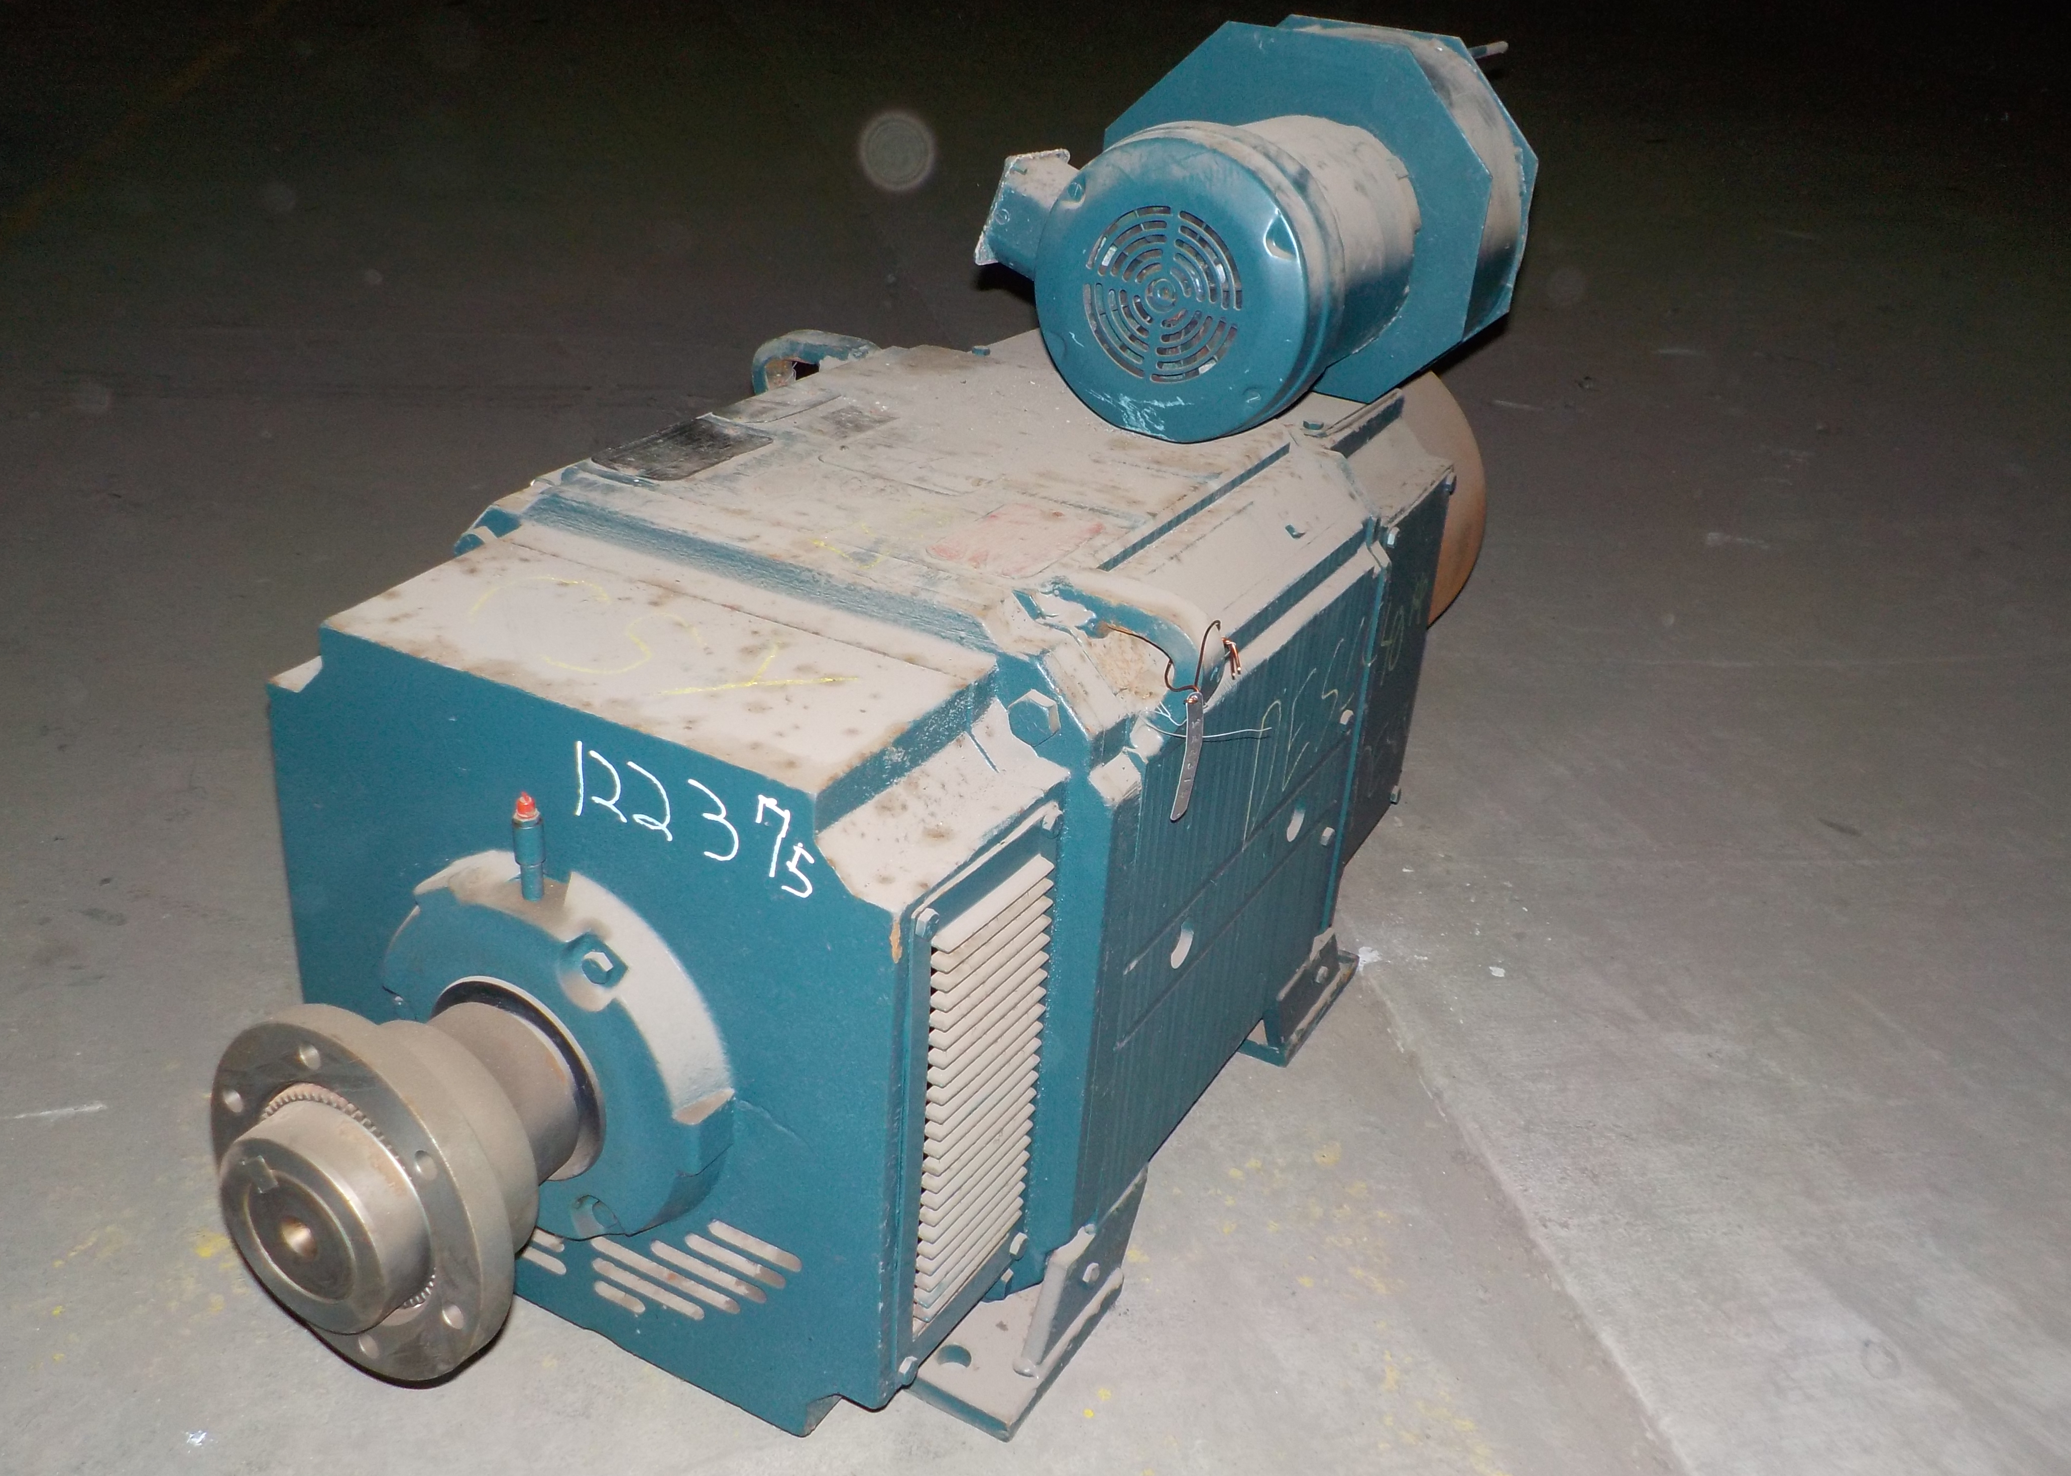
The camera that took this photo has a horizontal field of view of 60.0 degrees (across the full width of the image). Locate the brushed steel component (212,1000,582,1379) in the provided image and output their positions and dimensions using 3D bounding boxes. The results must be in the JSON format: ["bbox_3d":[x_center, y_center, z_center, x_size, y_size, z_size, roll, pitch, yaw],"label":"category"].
[{"bbox_3d":[-0.299,0.203,0.865,0.176,0.176,0.136,17,28,25],"label":"brushed steel component"}]

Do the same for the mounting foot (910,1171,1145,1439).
[{"bbox_3d":[-0.007,0.326,1.099,0.084,0.072,0.182,17,28,25],"label":"mounting foot"}]

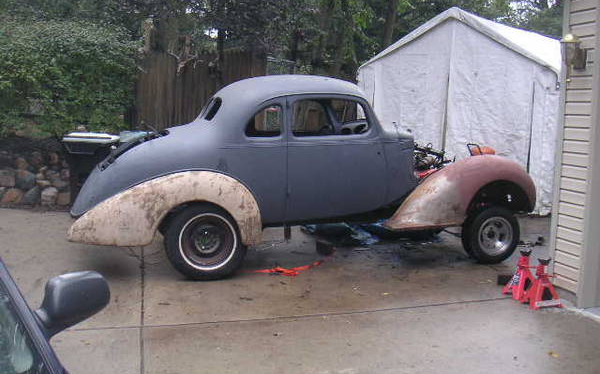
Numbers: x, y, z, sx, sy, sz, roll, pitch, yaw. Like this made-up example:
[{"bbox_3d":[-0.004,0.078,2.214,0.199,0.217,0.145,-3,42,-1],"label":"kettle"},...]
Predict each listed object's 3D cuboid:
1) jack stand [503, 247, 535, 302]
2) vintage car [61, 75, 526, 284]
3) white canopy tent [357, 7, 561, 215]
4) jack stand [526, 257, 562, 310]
[{"bbox_3d":[1.829,0.718,5.403,0.235,0.375,0.230,-1,6,-8],"label":"jack stand"},{"bbox_3d":[0.020,-0.202,6.882,4.508,1.870,1.780,-1,6,-14],"label":"vintage car"},{"bbox_3d":[3.985,-1.487,12.638,3.200,2.967,6.100,7,9,34],"label":"white canopy tent"},{"bbox_3d":[1.936,0.740,5.203,0.235,0.375,0.230,-1,6,-10],"label":"jack stand"}]

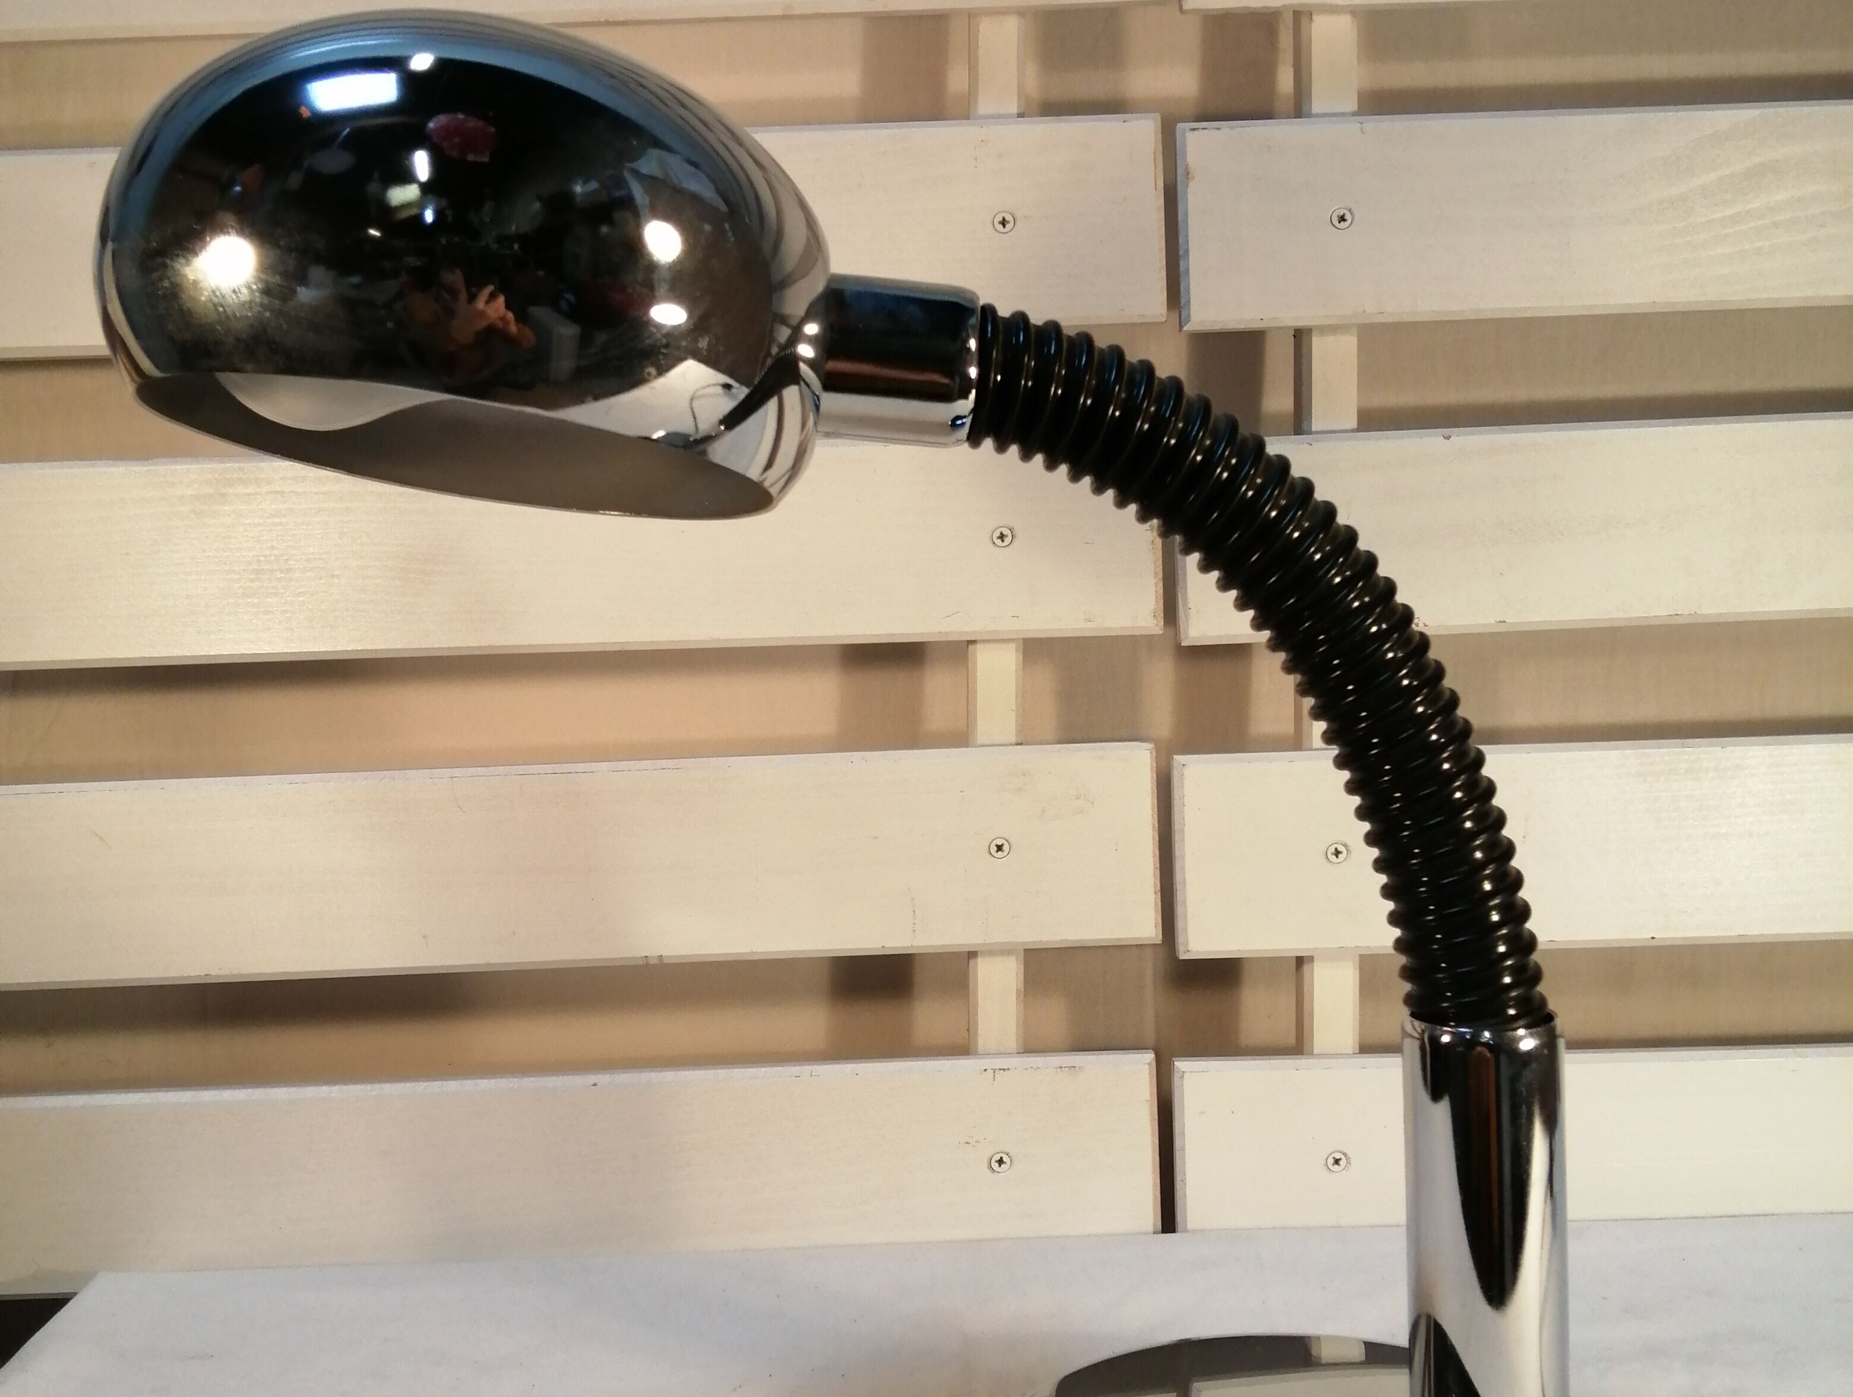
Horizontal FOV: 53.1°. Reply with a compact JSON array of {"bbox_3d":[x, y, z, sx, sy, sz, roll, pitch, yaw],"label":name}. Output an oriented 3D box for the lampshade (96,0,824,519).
[{"bbox_3d":[-0.105,-0.106,0.448,0.171,0.098,0.171,8,-4,1],"label":"lampshade"}]

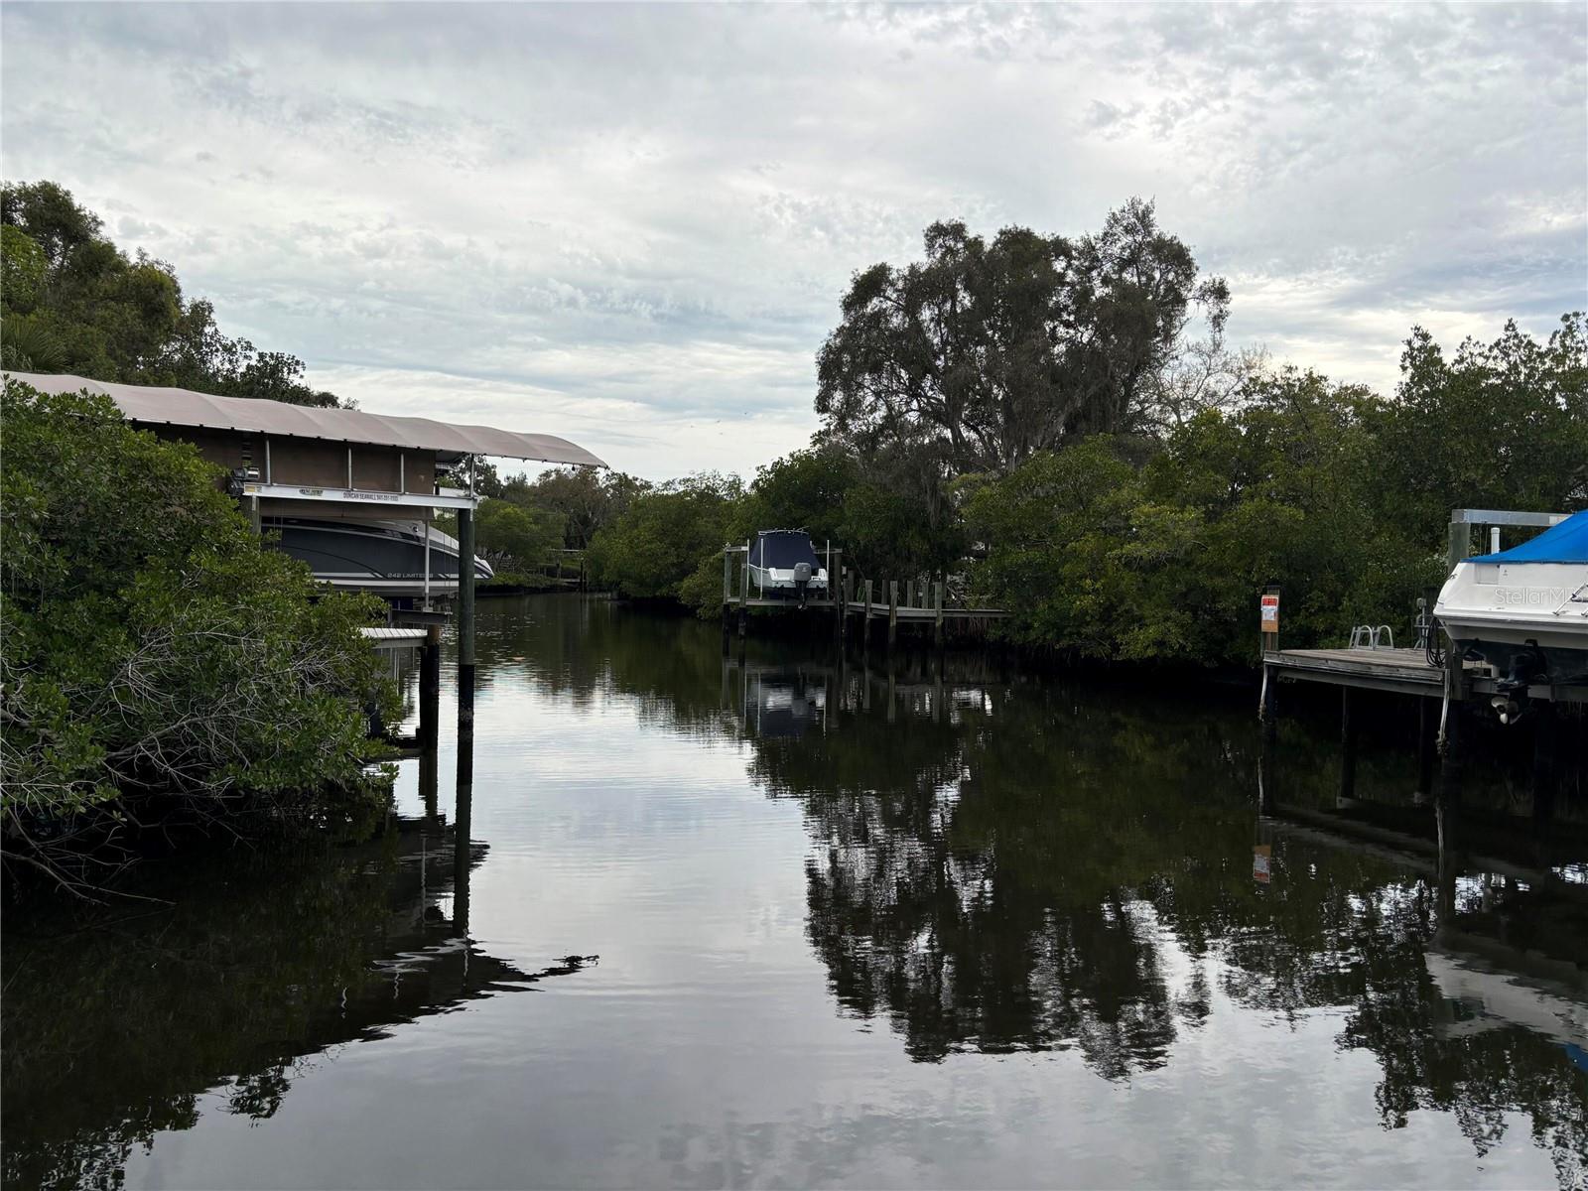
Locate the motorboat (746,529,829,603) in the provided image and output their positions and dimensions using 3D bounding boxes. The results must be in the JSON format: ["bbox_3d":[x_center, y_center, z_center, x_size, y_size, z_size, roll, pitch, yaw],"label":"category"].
[{"bbox_3d":[-0.380,-1.200,48.000,2.600,3.050,7.200,1,2,-11],"label":"motorboat"}]

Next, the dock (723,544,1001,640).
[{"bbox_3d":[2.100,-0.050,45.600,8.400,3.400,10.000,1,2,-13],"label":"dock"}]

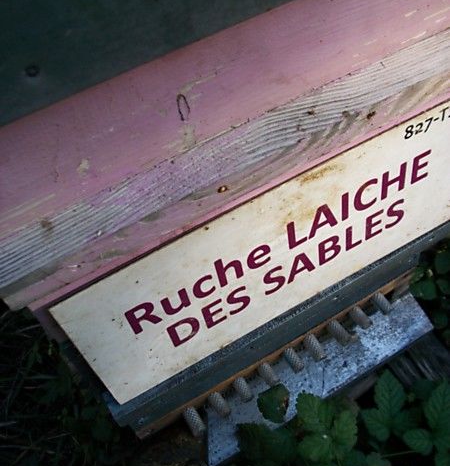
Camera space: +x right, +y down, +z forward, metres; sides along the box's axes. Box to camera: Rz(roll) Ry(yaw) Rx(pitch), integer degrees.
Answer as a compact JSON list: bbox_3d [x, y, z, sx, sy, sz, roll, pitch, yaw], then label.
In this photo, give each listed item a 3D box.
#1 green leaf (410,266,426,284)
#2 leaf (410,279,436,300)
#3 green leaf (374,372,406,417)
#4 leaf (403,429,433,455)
[{"bbox_3d":[0.248,0.053,0.711,0.024,0.012,0.019,-43,59,-13],"label":"green leaf"},{"bbox_3d":[0.258,0.073,0.721,0.027,0.012,0.028,10,62,19],"label":"leaf"},{"bbox_3d":[0.220,0.214,0.736,0.040,0.014,0.059,-1,56,12],"label":"green leaf"},{"bbox_3d":[0.231,0.252,0.667,0.037,0.011,0.031,-18,52,-6],"label":"leaf"}]

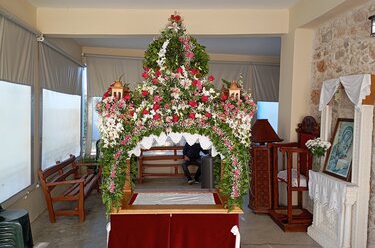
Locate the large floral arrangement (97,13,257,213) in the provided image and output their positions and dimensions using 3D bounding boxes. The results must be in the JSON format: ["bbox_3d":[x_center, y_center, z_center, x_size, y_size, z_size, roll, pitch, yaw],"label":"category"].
[{"bbox_3d":[-0.110,-0.171,3.100,1.400,1.870,0.900,1,3,-3],"label":"large floral arrangement"}]

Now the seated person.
[{"bbox_3d":[0.200,0.773,7.650,0.620,1.310,0.800,1,3,-3],"label":"seated person"}]

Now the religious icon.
[{"bbox_3d":[2.102,0.331,4.036,0.040,0.790,0.592,15,1,-8],"label":"religious icon"}]

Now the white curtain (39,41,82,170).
[{"bbox_3d":[-2.570,-0.339,6.400,0.100,2.150,2.800,1,3,-7],"label":"white curtain"}]

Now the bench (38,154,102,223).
[{"bbox_3d":[-1.990,1.086,5.430,0.660,0.810,1.620,1,3,-5],"label":"bench"}]

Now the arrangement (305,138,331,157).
[{"bbox_3d":[1.914,0.350,4.470,0.350,0.300,0.360,1,3,-6],"label":"arrangement"}]

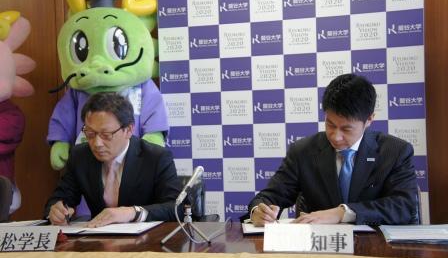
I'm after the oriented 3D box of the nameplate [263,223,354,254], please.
[{"bbox_3d":[0.225,0.288,1.690,0.237,0.076,0.055,-1,1,17],"label":"nameplate"}]

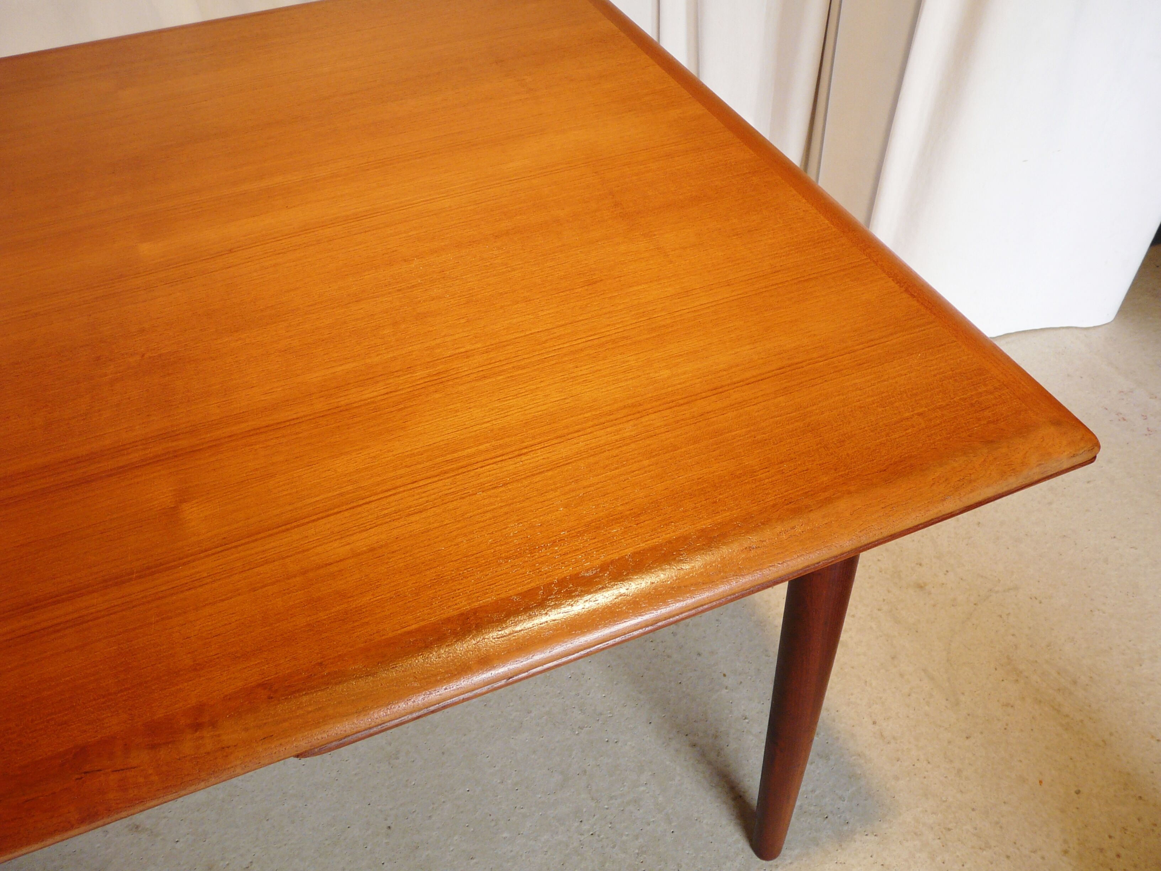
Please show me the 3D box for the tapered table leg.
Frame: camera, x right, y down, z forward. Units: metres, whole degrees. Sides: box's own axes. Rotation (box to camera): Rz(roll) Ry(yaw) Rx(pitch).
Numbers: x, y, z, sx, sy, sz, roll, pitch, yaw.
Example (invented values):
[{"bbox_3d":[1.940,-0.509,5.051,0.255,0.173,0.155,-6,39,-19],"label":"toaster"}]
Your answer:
[{"bbox_3d":[0.204,0.259,0.886,0.054,0.650,0.054,-17,46,-12],"label":"tapered table leg"}]

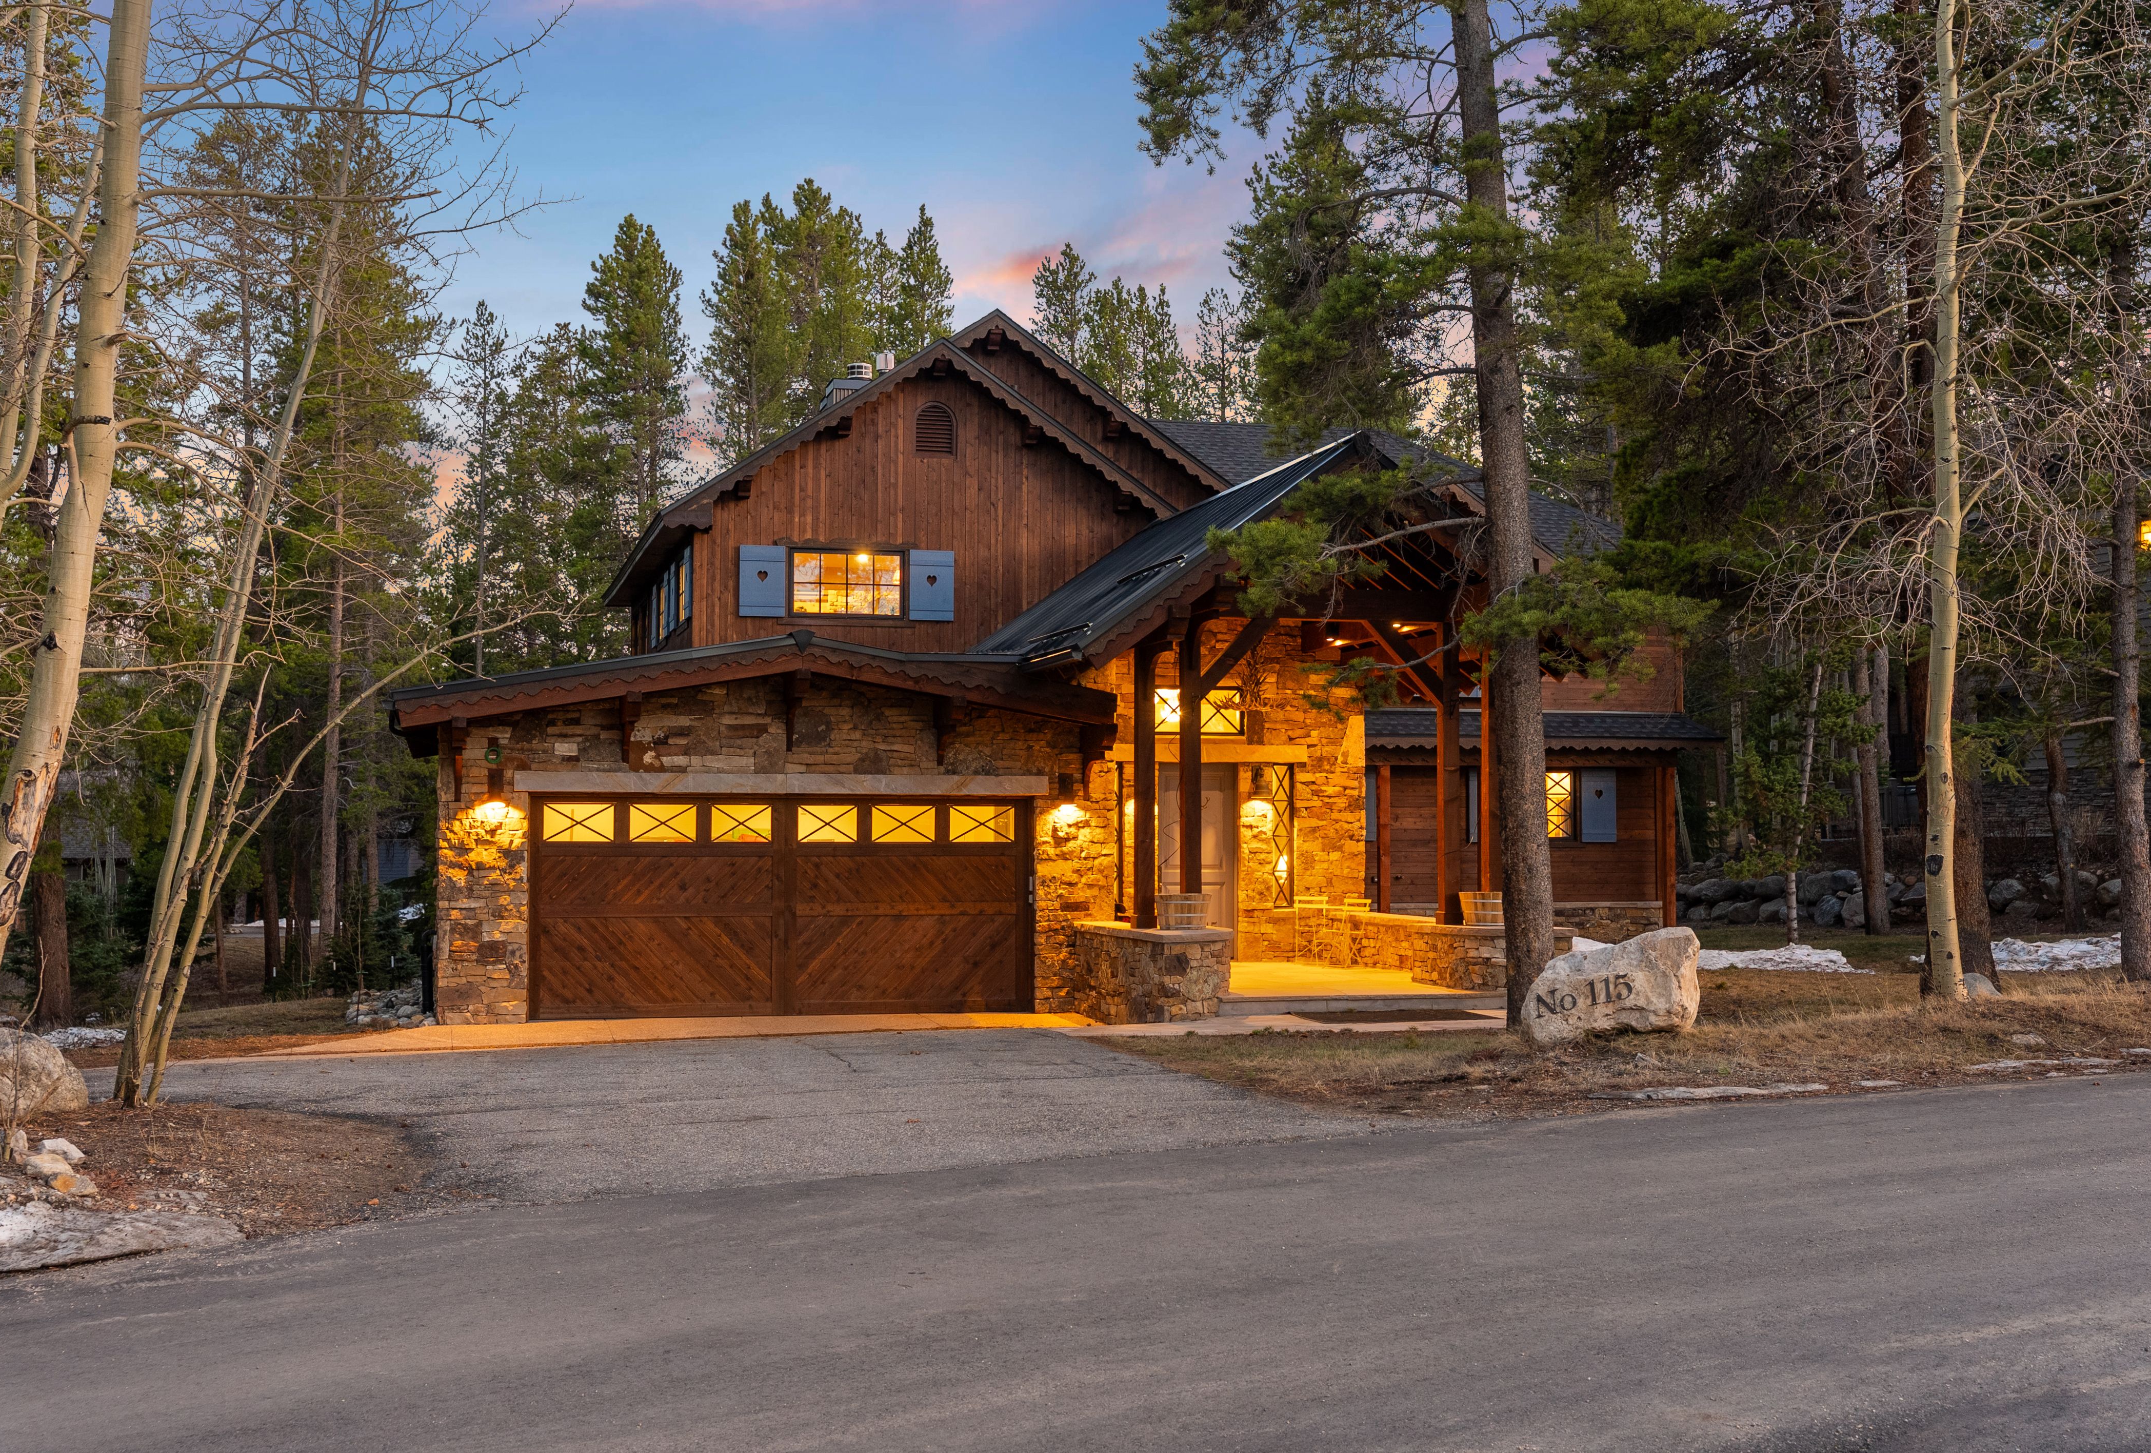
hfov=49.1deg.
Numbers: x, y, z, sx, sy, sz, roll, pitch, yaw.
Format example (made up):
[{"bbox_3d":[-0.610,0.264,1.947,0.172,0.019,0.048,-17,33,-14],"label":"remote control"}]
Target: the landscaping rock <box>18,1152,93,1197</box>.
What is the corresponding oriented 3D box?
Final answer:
[{"bbox_3d":[-4.454,1.944,10.226,0.280,0.165,0.210,0,-2,0],"label":"landscaping rock"}]

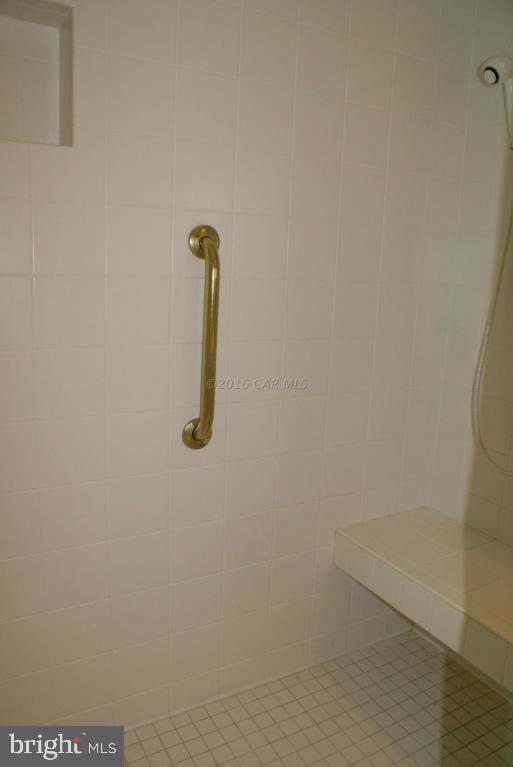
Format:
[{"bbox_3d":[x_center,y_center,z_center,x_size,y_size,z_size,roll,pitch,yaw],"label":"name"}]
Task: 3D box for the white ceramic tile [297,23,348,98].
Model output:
[{"bbox_3d":[0.164,-0.790,1.398,0.152,0.152,0.010,-4,13,-29],"label":"white ceramic tile"}]

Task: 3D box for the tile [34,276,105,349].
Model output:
[{"bbox_3d":[-0.397,-0.151,1.222,0.152,0.152,0.010,-4,13,-29],"label":"tile"}]

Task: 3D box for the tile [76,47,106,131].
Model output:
[{"bbox_3d":[-0.337,-0.598,1.170,0.063,0.155,0.009,-4,12,-29],"label":"tile"}]

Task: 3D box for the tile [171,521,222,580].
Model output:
[{"bbox_3d":[-0.157,0.431,1.494,0.151,0.151,0.009,-4,12,-29],"label":"tile"}]

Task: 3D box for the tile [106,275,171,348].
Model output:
[{"bbox_3d":[-0.263,-0.161,1.300,0.150,0.150,0.009,-4,13,-29],"label":"tile"}]

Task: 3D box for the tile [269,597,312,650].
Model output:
[{"bbox_3d":[0.099,0.707,1.699,0.151,0.151,0.009,-4,12,-29],"label":"tile"}]

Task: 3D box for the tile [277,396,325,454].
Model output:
[{"bbox_3d":[0.120,0.113,1.584,0.151,0.151,0.009,-4,12,-29],"label":"tile"}]

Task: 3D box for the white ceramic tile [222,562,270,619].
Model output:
[{"bbox_3d":[-0.029,0.575,1.609,0.152,0.152,0.010,-4,13,-29],"label":"white ceramic tile"}]

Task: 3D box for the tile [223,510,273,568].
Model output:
[{"bbox_3d":[-0.020,0.422,1.567,0.152,0.152,0.010,-4,13,-29],"label":"tile"}]

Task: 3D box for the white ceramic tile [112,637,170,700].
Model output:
[{"bbox_3d":[-0.300,0.737,1.493,0.152,0.152,0.010,-4,13,-29],"label":"white ceramic tile"}]

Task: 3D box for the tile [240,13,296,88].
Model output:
[{"bbox_3d":[0.026,-0.775,1.339,0.151,0.151,0.009,-4,12,-29],"label":"tile"}]

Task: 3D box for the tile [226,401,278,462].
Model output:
[{"bbox_3d":[-0.010,0.123,1.508,0.150,0.150,0.009,-4,13,-29],"label":"tile"}]

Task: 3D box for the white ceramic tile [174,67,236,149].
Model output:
[{"bbox_3d":[-0.113,-0.617,1.298,0.152,0.152,0.010,-4,13,-29],"label":"white ceramic tile"}]

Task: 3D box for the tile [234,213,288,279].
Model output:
[{"bbox_3d":[0.011,-0.330,1.419,0.150,0.150,0.009,-4,13,-29],"label":"tile"}]

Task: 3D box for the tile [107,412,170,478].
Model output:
[{"bbox_3d":[-0.281,0.142,1.371,0.152,0.152,0.010,-4,13,-29],"label":"tile"}]

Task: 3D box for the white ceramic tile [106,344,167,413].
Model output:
[{"bbox_3d":[-0.275,-0.011,1.341,0.152,0.152,0.010,-4,13,-29],"label":"white ceramic tile"}]

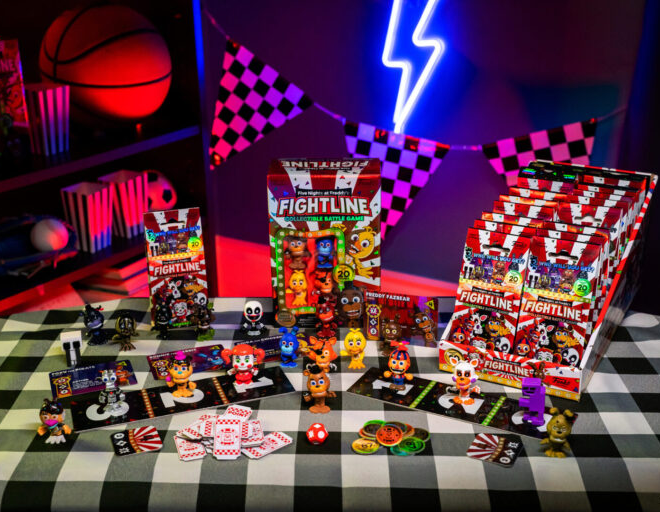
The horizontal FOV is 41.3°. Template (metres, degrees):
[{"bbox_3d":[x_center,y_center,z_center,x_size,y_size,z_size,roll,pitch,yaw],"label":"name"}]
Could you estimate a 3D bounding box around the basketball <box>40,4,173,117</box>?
[{"bbox_3d":[-0.417,-0.351,1.632,0.239,0.239,0.239,0,20,0],"label":"basketball"}]

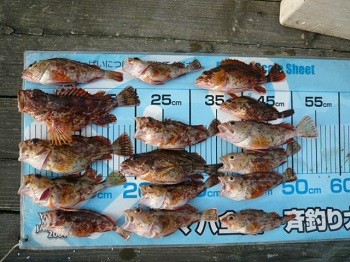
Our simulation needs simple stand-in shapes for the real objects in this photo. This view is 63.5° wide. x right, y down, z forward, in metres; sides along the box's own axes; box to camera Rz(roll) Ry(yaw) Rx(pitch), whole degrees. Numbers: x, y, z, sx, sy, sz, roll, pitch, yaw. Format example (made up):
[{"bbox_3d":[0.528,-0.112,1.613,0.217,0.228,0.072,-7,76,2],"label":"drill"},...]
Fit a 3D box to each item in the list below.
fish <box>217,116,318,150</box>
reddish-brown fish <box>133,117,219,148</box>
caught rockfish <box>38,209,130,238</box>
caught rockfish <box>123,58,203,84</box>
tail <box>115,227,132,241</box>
[{"bbox_3d":[0.176,0.004,0.529,0.194,0.033,0.063,-1,88,-5],"label":"fish"},{"bbox_3d":[0.007,0.003,0.516,0.157,0.031,0.059,-1,89,-5],"label":"reddish-brown fish"},{"bbox_3d":[-0.152,0.167,0.495,0.156,0.030,0.048,10,87,-5],"label":"caught rockfish"},{"bbox_3d":[-0.020,-0.109,0.517,0.148,0.028,0.048,0,89,-5],"label":"caught rockfish"},{"bbox_3d":[-0.095,0.184,0.509,0.034,0.010,0.013,35,85,-3],"label":"tail"}]

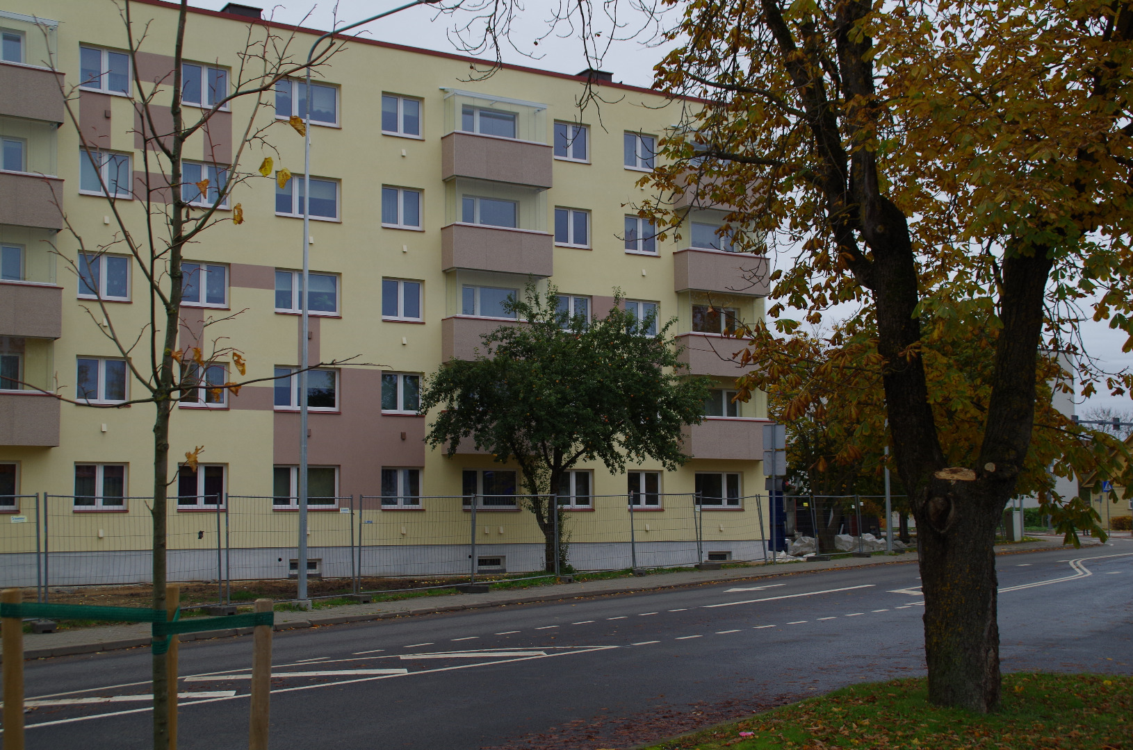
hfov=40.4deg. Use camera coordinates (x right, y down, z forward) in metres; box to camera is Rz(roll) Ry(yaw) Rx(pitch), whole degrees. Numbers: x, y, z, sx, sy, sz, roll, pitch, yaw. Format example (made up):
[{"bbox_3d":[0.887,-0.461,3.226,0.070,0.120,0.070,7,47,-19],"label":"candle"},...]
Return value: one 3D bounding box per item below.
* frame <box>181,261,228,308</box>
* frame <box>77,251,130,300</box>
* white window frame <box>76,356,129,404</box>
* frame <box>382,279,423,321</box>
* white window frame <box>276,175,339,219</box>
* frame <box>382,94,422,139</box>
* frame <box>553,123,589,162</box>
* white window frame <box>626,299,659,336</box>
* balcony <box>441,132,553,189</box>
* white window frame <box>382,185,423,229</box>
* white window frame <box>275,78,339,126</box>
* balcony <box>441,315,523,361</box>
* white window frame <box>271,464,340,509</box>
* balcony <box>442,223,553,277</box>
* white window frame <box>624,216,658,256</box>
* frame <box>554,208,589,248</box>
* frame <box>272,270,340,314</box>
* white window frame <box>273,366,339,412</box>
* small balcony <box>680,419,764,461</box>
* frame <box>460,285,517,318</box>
[{"bbox_3d":[-9.744,-2.434,41.433,1.360,1.200,0.100,3,-7,-32],"label":"frame"},{"bbox_3d":[-12.165,-2.556,40.470,1.390,1.200,0.120,3,-7,-32],"label":"frame"},{"bbox_3d":[-12.125,0.170,40.203,1.390,1.200,0.120,3,-7,-32],"label":"white window frame"},{"bbox_3d":[-4.753,-2.150,44.488,1.360,1.200,0.100,3,-7,-32],"label":"frame"},{"bbox_3d":[-7.388,-5.033,43.804,1.980,1.200,0.120,3,-7,-32],"label":"white window frame"},{"bbox_3d":[-4.823,-7.558,45.047,1.360,1.200,0.100,3,-7,-32],"label":"frame"},{"bbox_3d":[0.126,-7.271,48.102,1.360,1.200,0.100,3,-7,-32],"label":"frame"},{"bbox_3d":[2.393,-1.760,49.736,1.390,1.200,0.120,3,-7,-32],"label":"white window frame"},{"bbox_3d":[-2.054,-6.322,46.073,3.313,1.247,0.820,3,-7,-32],"label":"balcony"},{"bbox_3d":[-4.880,-4.898,45.400,1.390,1.200,0.120,3,-7,-32],"label":"white window frame"},{"bbox_3d":[-7.427,-7.793,44.075,1.980,1.200,0.120,3,-7,-32],"label":"white window frame"},{"bbox_3d":[-2.024,-0.934,46.152,3.418,1.298,0.742,3,-7,-32],"label":"balcony"},{"bbox_3d":[-7.186,3.105,42.402,1.950,1.200,0.100,3,-7,-32],"label":"white window frame"},{"bbox_3d":[-2.057,-3.666,46.412,3.418,1.282,0.763,3,-7,-32],"label":"balcony"},{"bbox_3d":[2.390,-4.502,50.028,1.390,1.200,0.120,3,-7,-32],"label":"white window frame"},{"bbox_3d":[0.153,-4.568,47.822,1.360,1.200,0.100,3,-7,-32],"label":"frame"},{"bbox_3d":[-7.345,-2.292,43.538,1.980,1.200,0.120,3,-7,-32],"label":"frame"},{"bbox_3d":[-7.207,0.406,42.681,1.950,1.200,0.100,3,-7,-32],"label":"white window frame"},{"bbox_3d":[5.141,2.119,49.643,3.313,1.247,0.820,3,-7,-32],"label":"small balcony"},{"bbox_3d":[-2.284,-2.013,46.015,1.950,1.200,0.100,3,-7,-32],"label":"frame"}]

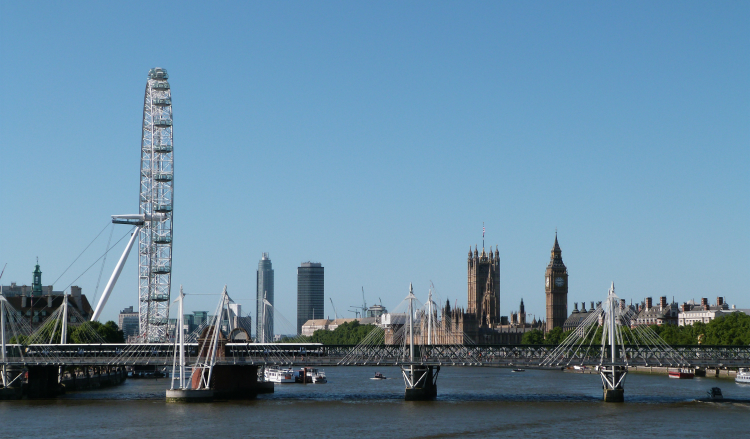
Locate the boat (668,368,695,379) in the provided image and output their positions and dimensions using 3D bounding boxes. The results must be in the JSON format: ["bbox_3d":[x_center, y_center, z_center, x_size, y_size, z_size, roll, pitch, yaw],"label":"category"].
[{"bbox_3d":[124.550,62.500,608.210,5.600,4.100,17.000,0,-5,-5],"label":"boat"}]

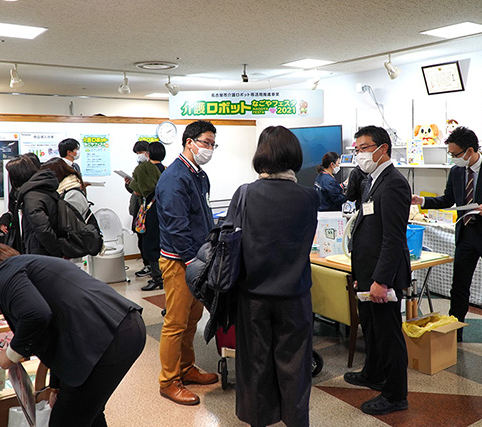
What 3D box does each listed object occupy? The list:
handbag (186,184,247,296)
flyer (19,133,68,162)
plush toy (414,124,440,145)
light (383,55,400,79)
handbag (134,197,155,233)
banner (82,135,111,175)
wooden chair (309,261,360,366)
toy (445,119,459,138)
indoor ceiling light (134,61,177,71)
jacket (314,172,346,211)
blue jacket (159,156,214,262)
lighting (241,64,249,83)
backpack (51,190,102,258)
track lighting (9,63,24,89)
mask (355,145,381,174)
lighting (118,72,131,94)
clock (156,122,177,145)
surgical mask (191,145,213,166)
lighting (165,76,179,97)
[{"bbox_3d":[-0.102,0.141,2.500,0.170,0.520,0.300,-3,6,-32],"label":"handbag"},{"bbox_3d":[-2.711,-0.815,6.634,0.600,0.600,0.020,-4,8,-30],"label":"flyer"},{"bbox_3d":[2.219,-0.940,5.727,0.270,0.245,0.190,3,8,30],"label":"plush toy"},{"bbox_3d":[1.675,-1.625,5.343,0.165,0.270,0.115,-7,9,-37],"label":"light"},{"bbox_3d":[-1.047,0.016,5.180,0.220,0.370,0.140,3,6,30],"label":"handbag"},{"bbox_3d":[-2.075,-0.827,6.866,0.420,0.590,0.020,-7,9,-37],"label":"banner"},{"bbox_3d":[0.790,0.630,3.620,0.560,0.760,0.540,-4,6,-37],"label":"wooden chair"},{"bbox_3d":[2.252,-0.866,5.100,0.180,0.260,0.180,-7,9,-43],"label":"toy"},{"bbox_3d":[-0.986,-1.707,5.605,0.500,0.050,0.500,-1,7,0],"label":"indoor ceiling light"},{"bbox_3d":[0.917,-0.113,4.920,0.340,0.620,0.440,-2,5,-23],"label":"jacket"},{"bbox_3d":[-0.351,-0.025,3.040,0.300,0.680,0.460,2,5,22],"label":"blue jacket"},{"bbox_3d":[0.055,-1.699,5.834,0.085,0.210,0.110,1,7,18],"label":"lighting"},{"bbox_3d":[-1.194,0.111,3.550,0.320,0.440,0.220,2,7,21],"label":"backpack"},{"bbox_3d":[-2.502,-1.538,5.363,0.140,0.265,0.150,4,8,37],"label":"track lighting"},{"bbox_3d":[0.709,-0.304,2.700,0.120,0.155,0.140,-4,7,-28],"label":"mask"},{"bbox_3d":[-1.462,-1.645,6.063,0.140,0.265,0.150,-4,7,-24],"label":"lighting"},{"bbox_3d":[-1.147,-1.263,7.514,0.340,0.340,0.050,-7,9,-37],"label":"clock"},{"bbox_3d":[-0.239,-0.357,2.980,0.110,0.130,0.150,3,6,35],"label":"surgical mask"},{"bbox_3d":[-0.909,-1.686,6.374,0.165,0.250,0.115,-7,9,-36],"label":"lighting"}]

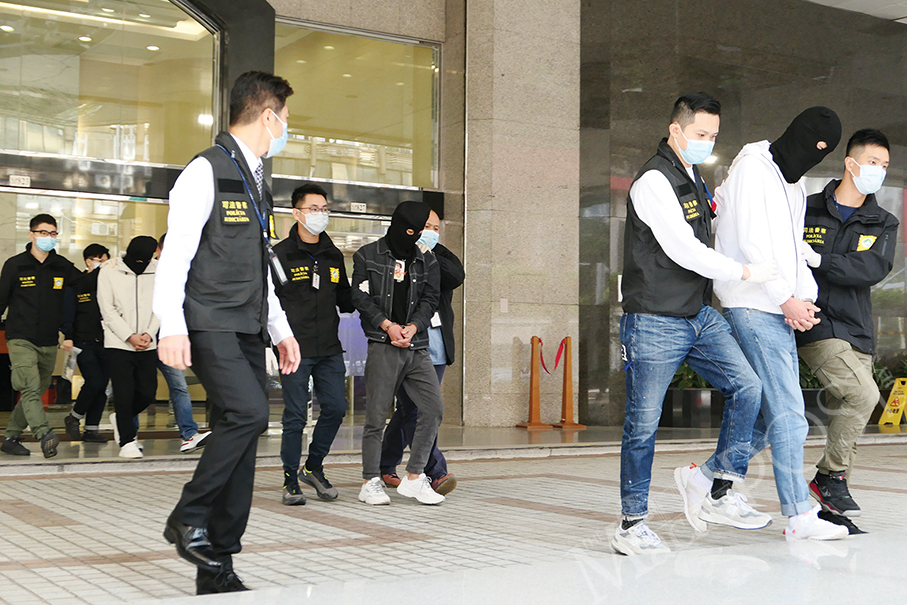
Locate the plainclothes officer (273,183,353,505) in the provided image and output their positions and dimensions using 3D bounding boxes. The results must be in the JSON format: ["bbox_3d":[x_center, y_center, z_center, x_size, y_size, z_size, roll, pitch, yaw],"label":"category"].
[{"bbox_3d":[-0.766,0.223,7.120,0.500,1.750,0.430,2,-3,-25],"label":"plainclothes officer"}]

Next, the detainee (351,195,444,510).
[{"bbox_3d":[-0.293,0.276,7.100,0.520,1.658,0.470,2,-3,-28],"label":"detainee"}]

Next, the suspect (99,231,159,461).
[{"bbox_3d":[-2.312,0.321,9.350,0.500,1.584,0.430,1,-3,-20],"label":"suspect"}]

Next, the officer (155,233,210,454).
[{"bbox_3d":[-2.052,0.308,9.850,0.500,1.669,0.500,3,-3,-40],"label":"officer"}]

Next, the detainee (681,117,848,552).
[{"bbox_3d":[1.274,0.090,5.350,0.650,1.780,0.500,-1,-3,28],"label":"detainee"}]

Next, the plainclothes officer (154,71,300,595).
[{"bbox_3d":[-0.747,0.104,4.330,0.440,1.742,0.500,-1,-3,35],"label":"plainclothes officer"}]

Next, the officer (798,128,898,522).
[{"bbox_3d":[1.695,0.129,5.650,0.520,1.759,0.480,3,-4,-42],"label":"officer"}]

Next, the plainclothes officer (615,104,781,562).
[{"bbox_3d":[0.936,0.083,5.070,0.600,1.792,0.550,-1,-3,30],"label":"plainclothes officer"}]

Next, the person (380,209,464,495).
[{"bbox_3d":[-0.183,0.281,7.720,0.560,1.667,0.500,2,-3,-32],"label":"person"}]

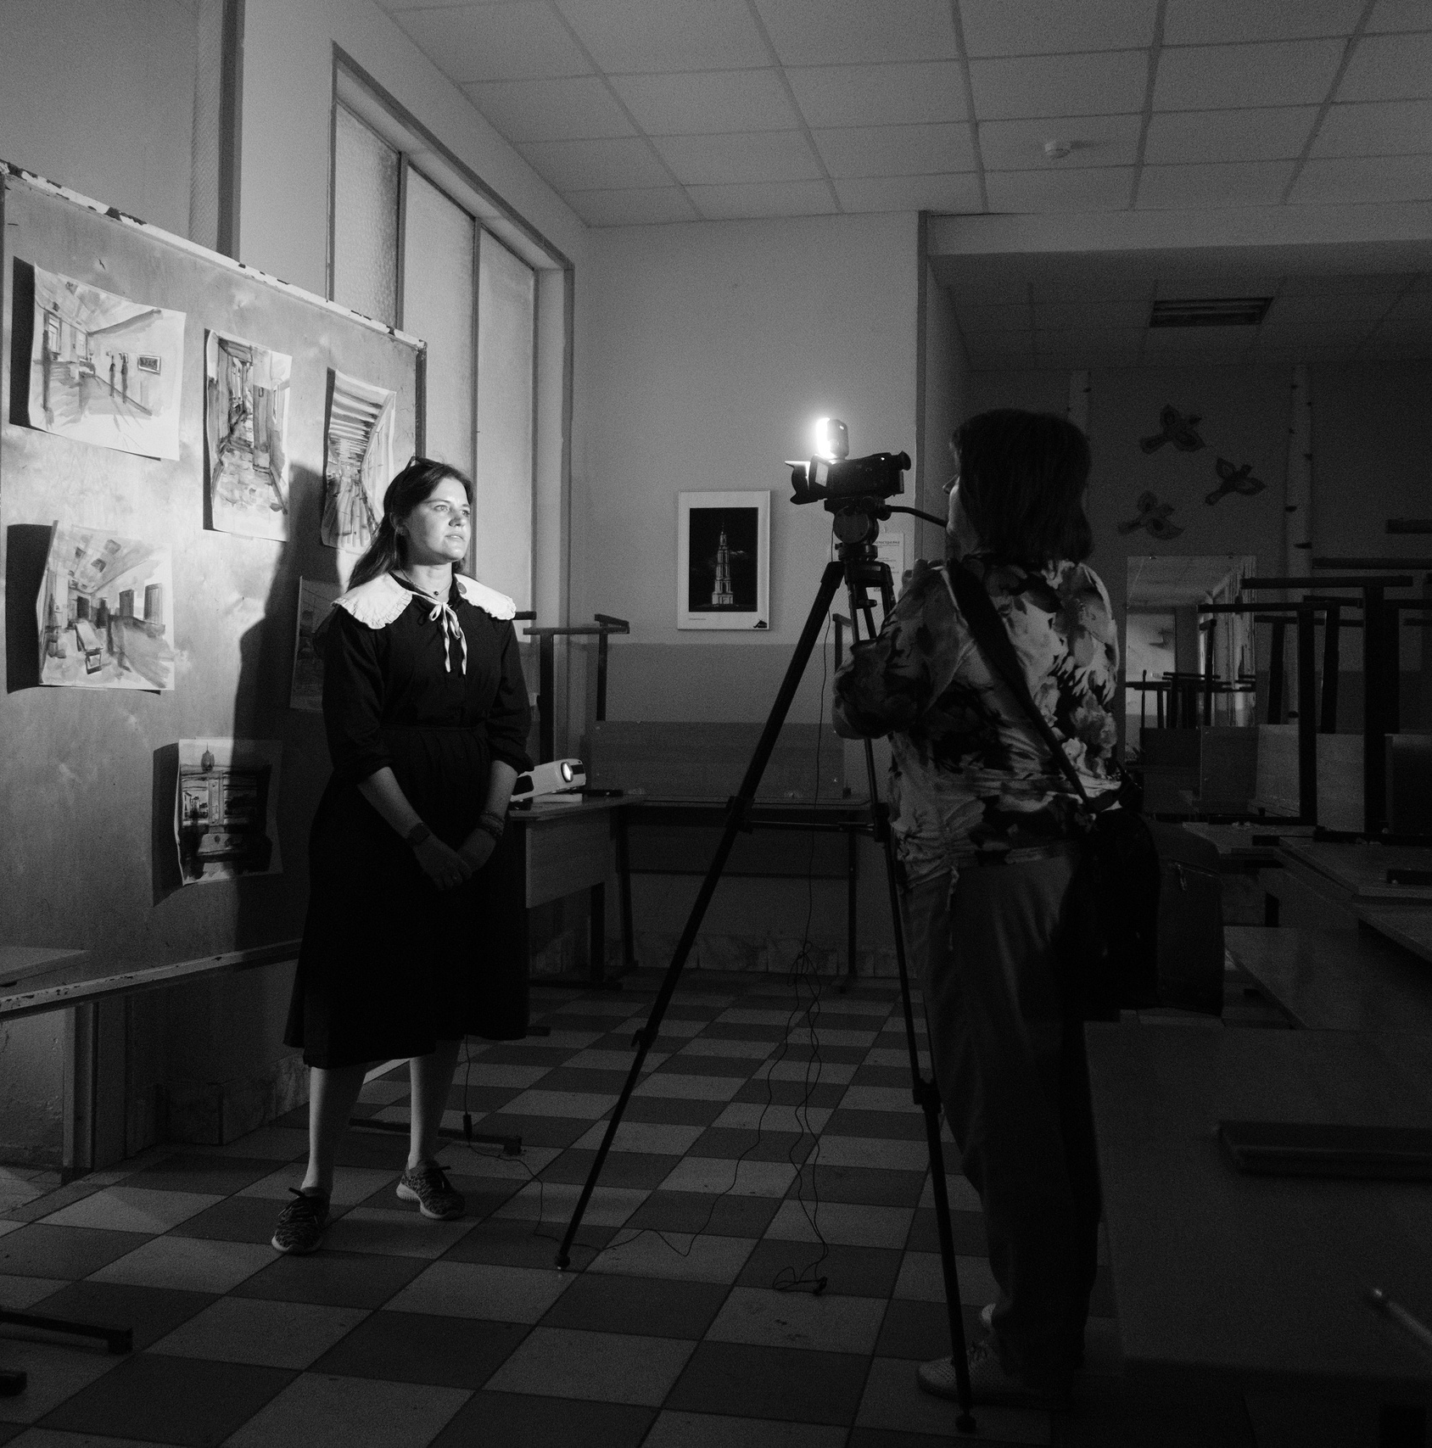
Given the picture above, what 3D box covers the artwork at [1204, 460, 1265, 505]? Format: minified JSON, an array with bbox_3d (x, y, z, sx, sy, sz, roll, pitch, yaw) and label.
[{"bbox_3d":[3.097,-1.439,9.699,0.350,0.263,0.020,1,0,12],"label":"artwork"}]

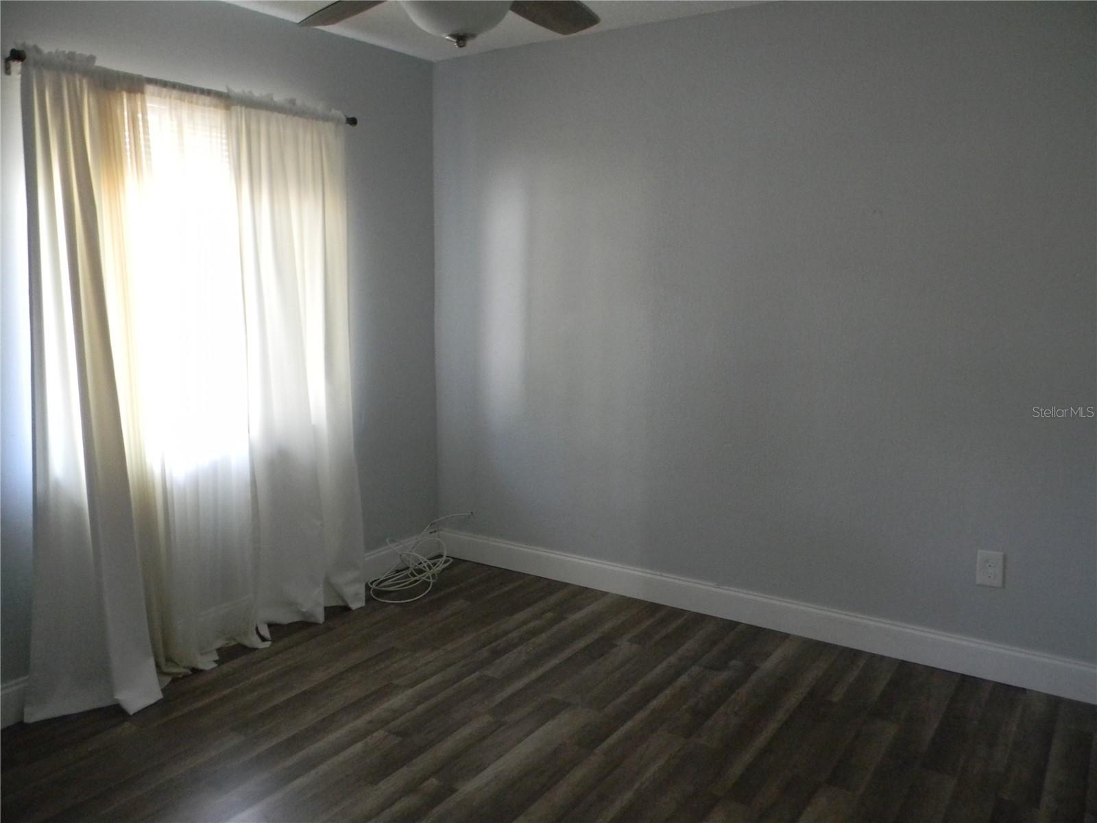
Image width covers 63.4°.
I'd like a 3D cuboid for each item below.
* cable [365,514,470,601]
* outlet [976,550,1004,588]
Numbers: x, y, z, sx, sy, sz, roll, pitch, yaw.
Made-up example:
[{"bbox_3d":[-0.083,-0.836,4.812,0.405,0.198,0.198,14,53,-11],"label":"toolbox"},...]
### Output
[{"bbox_3d":[-0.600,0.670,4.212,0.310,0.245,0.610,6,11,33],"label":"cable"},{"bbox_3d":[1.551,0.555,3.115,0.080,0.124,0.010,6,11,33],"label":"outlet"}]

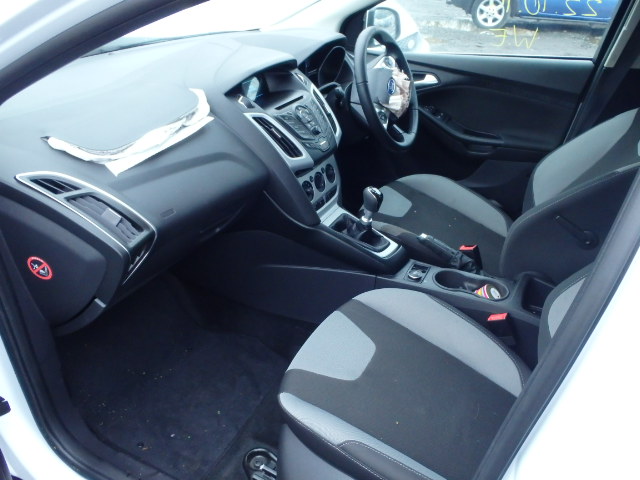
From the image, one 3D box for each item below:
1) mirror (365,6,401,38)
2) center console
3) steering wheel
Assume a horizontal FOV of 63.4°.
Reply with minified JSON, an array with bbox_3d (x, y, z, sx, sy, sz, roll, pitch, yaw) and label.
[{"bbox_3d":[0.227,-0.836,2.001,0.090,0.140,0.205,22,36,34],"label":"mirror"},{"bbox_3d":[0.232,-0.050,1.264,0.890,0.595,0.350,14,32,24],"label":"center console"},{"bbox_3d":[0.196,-0.448,1.561,0.090,0.372,0.372,-8,21,34],"label":"steering wheel"}]

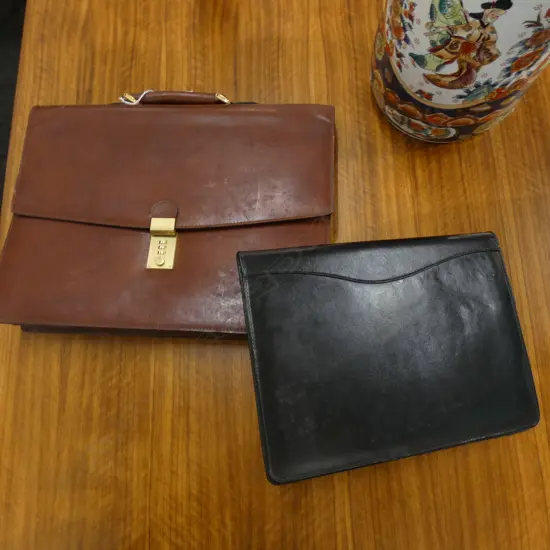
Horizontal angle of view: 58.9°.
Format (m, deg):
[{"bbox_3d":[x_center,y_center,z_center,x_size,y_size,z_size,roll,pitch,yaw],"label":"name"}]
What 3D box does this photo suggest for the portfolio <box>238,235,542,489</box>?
[{"bbox_3d":[0.146,0.085,0.599,0.362,0.024,0.262,-6,78,-15],"label":"portfolio"}]

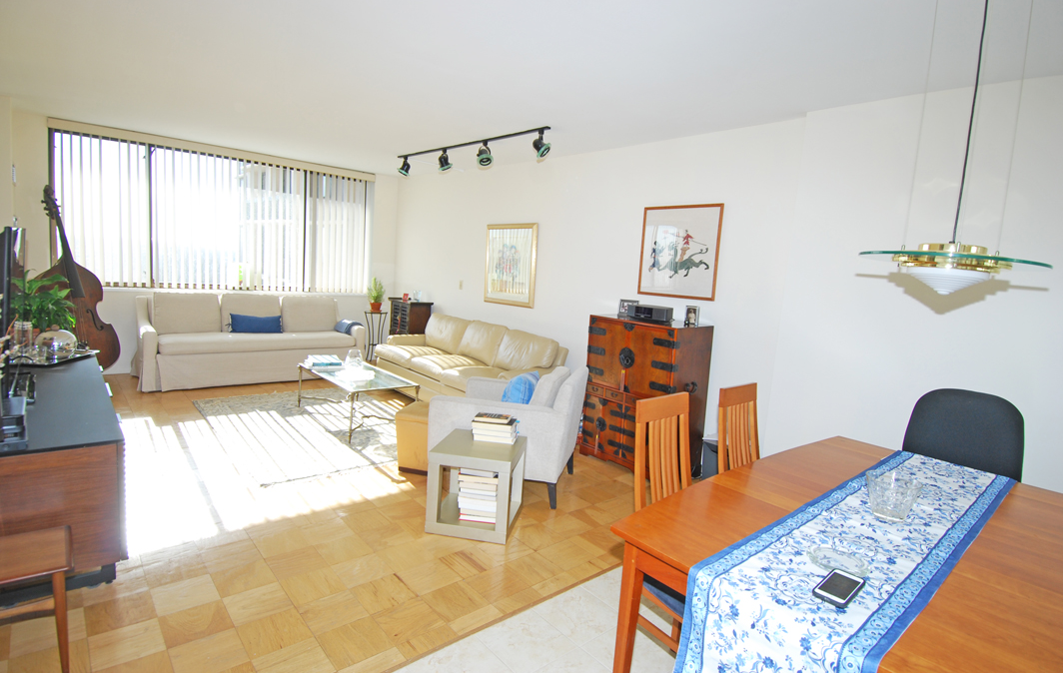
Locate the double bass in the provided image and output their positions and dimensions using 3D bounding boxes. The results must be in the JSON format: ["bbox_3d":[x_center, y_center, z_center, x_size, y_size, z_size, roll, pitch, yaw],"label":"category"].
[{"bbox_3d":[-4.370,-0.474,5.031,0.370,1.875,0.620,0,9,27],"label":"double bass"}]

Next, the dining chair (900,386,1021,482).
[{"bbox_3d":[1.887,0.786,2.423,0.560,1.050,0.490,-2,9,-41],"label":"dining chair"}]

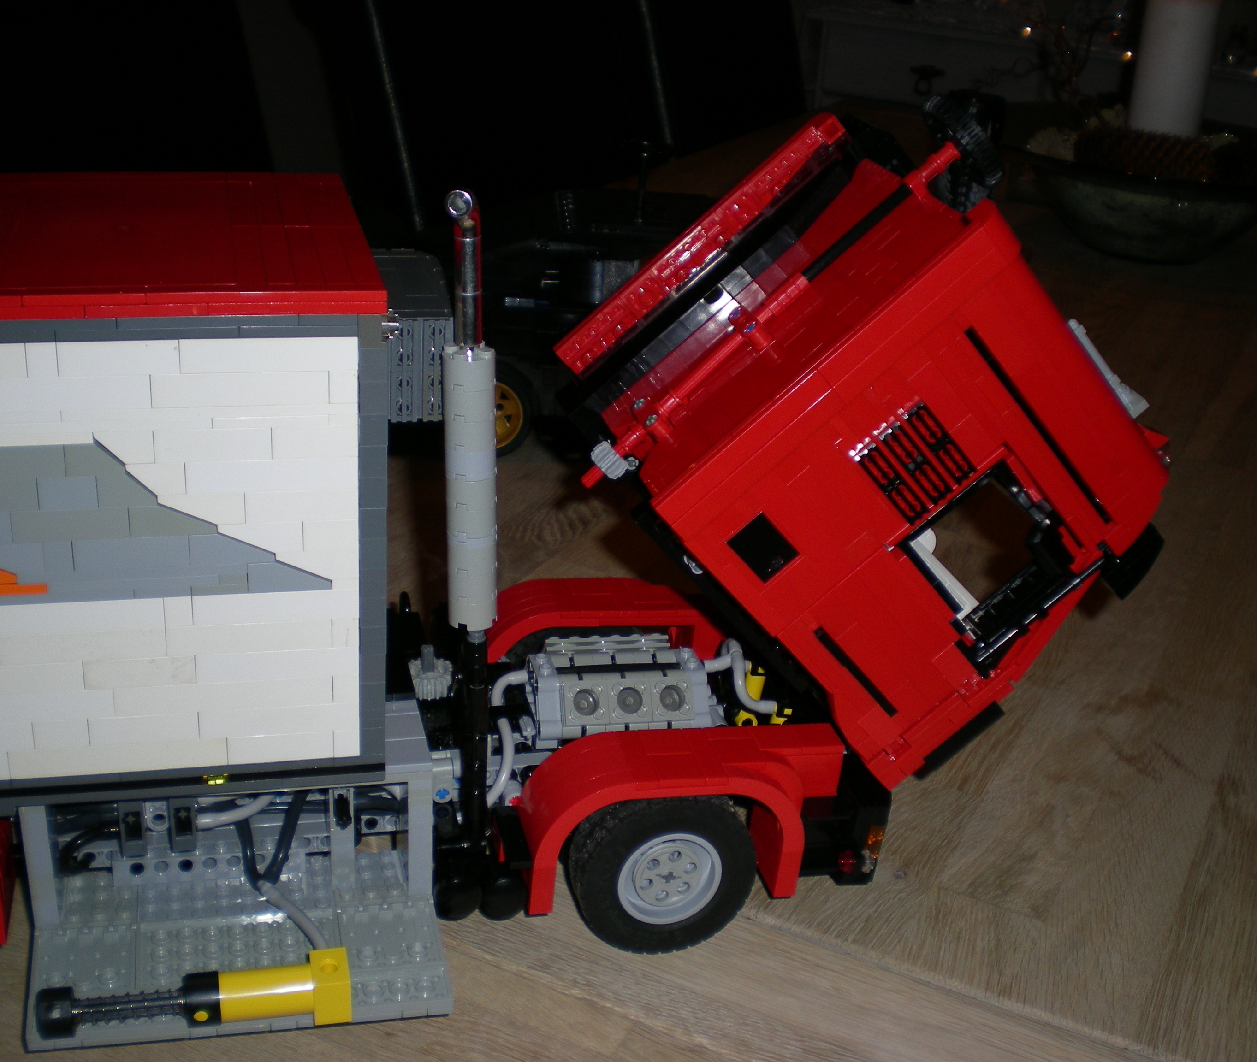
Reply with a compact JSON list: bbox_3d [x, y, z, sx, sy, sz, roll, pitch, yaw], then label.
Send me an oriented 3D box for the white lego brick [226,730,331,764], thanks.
[{"bbox_3d":[-0.108,0.066,0.483,0.032,0.010,0.008,-2,23,-14],"label":"white lego brick"}]

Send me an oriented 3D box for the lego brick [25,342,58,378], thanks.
[{"bbox_3d":[-0.157,-0.047,0.417,0.008,0.010,0.008,-2,23,-14],"label":"lego brick"}]

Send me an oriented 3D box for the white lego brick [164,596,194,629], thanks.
[{"bbox_3d":[-0.132,0.022,0.457,0.008,0.010,0.008,-2,23,-14],"label":"white lego brick"}]

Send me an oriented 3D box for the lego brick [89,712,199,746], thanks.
[{"bbox_3d":[-0.147,0.059,0.473,0.032,0.010,0.008,-2,22,-13],"label":"lego brick"}]

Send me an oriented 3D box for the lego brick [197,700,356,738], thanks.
[{"bbox_3d":[-0.107,0.057,0.479,0.048,0.010,0.008,-2,23,-14],"label":"lego brick"}]

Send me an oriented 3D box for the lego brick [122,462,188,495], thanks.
[{"bbox_3d":[-0.134,-0.016,0.441,0.016,0.010,0.008,-2,23,-14],"label":"lego brick"}]

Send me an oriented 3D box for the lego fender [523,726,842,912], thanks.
[{"bbox_3d":[0.018,0.099,0.539,0.112,0.051,0.032,-2,25,-15],"label":"lego fender"}]

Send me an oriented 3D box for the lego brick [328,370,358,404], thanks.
[{"bbox_3d":[-0.081,-0.043,0.443,0.008,0.010,0.008,-2,23,-14],"label":"lego brick"}]

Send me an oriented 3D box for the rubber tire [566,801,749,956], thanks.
[{"bbox_3d":[0.012,0.115,0.538,0.062,0.062,0.020,-2,25,-15],"label":"rubber tire"}]

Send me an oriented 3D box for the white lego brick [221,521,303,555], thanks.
[{"bbox_3d":[-0.107,0.000,0.453,0.024,0.010,0.008,-2,23,-14],"label":"white lego brick"}]

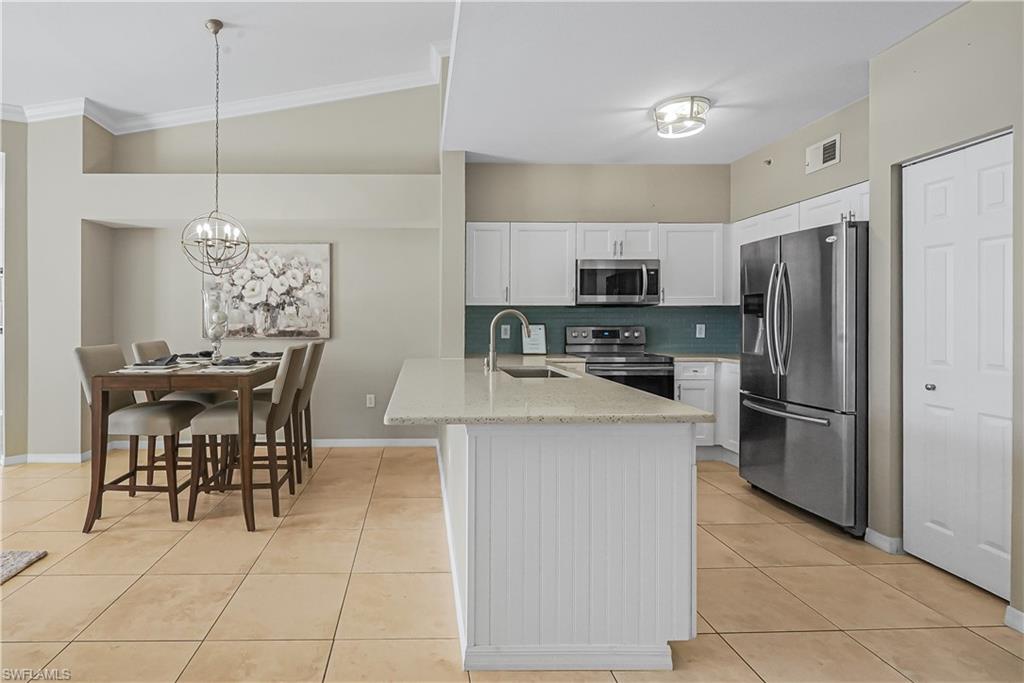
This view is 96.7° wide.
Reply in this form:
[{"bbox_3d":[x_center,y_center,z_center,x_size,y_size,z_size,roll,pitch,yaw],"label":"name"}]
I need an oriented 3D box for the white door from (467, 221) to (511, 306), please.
[{"bbox_3d":[-0.219,-0.720,4.250,0.406,0.769,0.025,0,2,-2],"label":"white door"}]

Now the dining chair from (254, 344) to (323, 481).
[{"bbox_3d":[-1.919,0.554,3.744,0.640,1.080,0.480,0,2,-3],"label":"dining chair"}]

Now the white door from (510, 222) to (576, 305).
[{"bbox_3d":[0.295,-0.720,4.250,0.603,0.769,0.025,0,2,-2],"label":"white door"}]

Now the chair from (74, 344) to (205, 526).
[{"bbox_3d":[-2.511,0.584,3.134,0.650,1.080,0.490,0,2,-3],"label":"chair"}]

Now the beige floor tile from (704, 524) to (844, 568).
[{"bbox_3d":[1.468,1.163,2.604,0.515,0.012,0.490,0,2,-6],"label":"beige floor tile"}]

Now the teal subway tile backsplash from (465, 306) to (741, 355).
[{"bbox_3d":[0.915,-0.111,4.601,2.780,0.480,0.015,0,2,-3],"label":"teal subway tile backsplash"}]

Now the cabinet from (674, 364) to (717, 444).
[{"bbox_3d":[1.645,0.580,4.380,0.390,0.810,0.540,0,2,-3],"label":"cabinet"}]

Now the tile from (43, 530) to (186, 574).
[{"bbox_3d":[-2.180,1.167,2.546,0.533,0.015,0.505,0,2,-5],"label":"tile"}]

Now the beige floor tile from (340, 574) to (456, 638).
[{"bbox_3d":[-0.506,1.189,2.076,0.515,0.012,0.490,0,2,-6],"label":"beige floor tile"}]

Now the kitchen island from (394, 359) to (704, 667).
[{"bbox_3d":[-0.077,0.658,2.770,1.130,0.915,2.350,0,2,-8],"label":"kitchen island"}]

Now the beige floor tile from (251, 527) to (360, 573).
[{"bbox_3d":[-1.097,1.136,2.468,0.500,0.012,0.490,0,2,-6],"label":"beige floor tile"}]

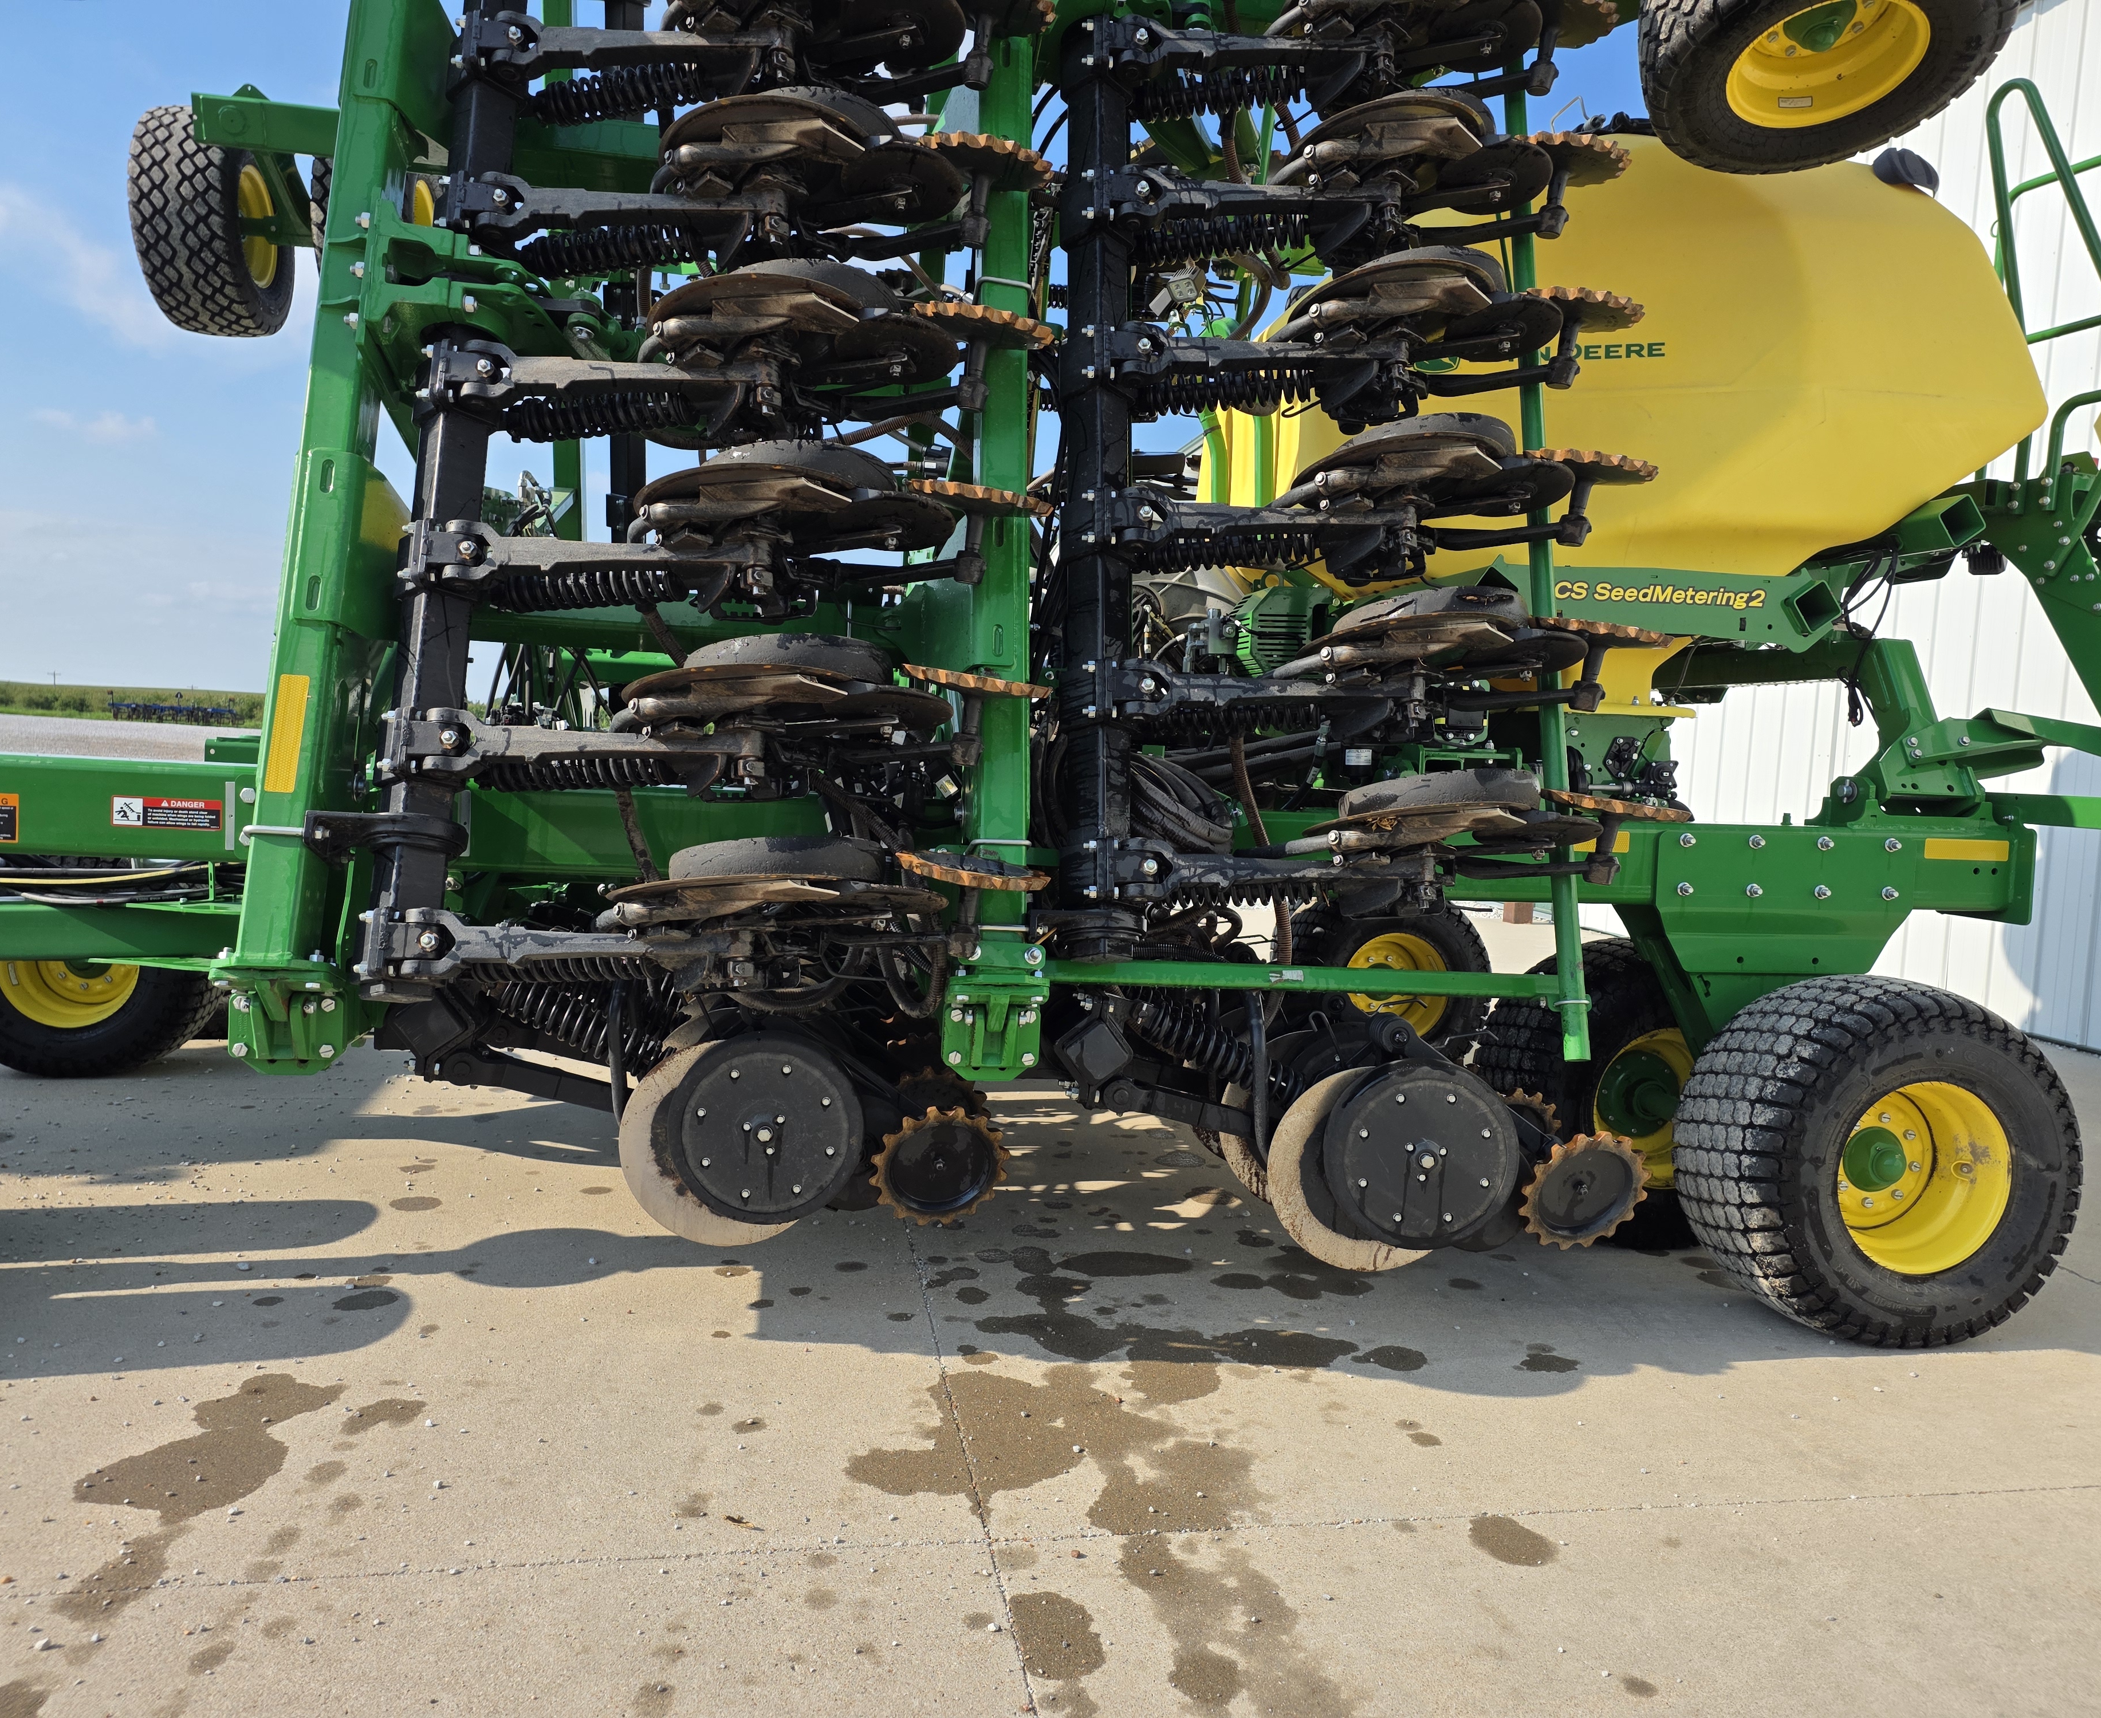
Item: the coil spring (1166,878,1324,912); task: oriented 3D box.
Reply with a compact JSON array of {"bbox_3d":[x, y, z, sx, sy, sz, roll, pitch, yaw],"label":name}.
[{"bbox_3d":[0.373,0.061,3.176,0.414,0.092,0.092,-2,-13,11],"label":"coil spring"}]

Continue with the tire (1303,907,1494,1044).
[{"bbox_3d":[1.297,0.489,6.049,0.855,0.855,0.400,2,5,-7],"label":"tire"}]

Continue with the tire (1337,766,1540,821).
[{"bbox_3d":[0.799,-0.096,3.142,0.400,0.105,0.400,2,-9,-10],"label":"tire"}]

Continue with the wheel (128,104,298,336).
[{"bbox_3d":[-3.274,-2.492,5.983,0.360,0.840,0.840,2,5,-8],"label":"wheel"}]

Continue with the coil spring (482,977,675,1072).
[{"bbox_3d":[-0.994,0.361,3.252,0.400,0.094,0.094,29,1,-10],"label":"coil spring"}]

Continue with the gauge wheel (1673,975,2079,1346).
[{"bbox_3d":[1.992,0.723,3.693,0.855,0.855,0.400,2,5,-7],"label":"gauge wheel"}]

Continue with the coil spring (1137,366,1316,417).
[{"bbox_3d":[0.376,-1.059,3.430,0.410,0.094,0.094,-3,-12,10],"label":"coil spring"}]

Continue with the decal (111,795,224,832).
[{"bbox_3d":[-2.319,-0.118,4.000,0.266,0.077,0.003,3,4,-9],"label":"decal"}]

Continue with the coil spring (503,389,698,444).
[{"bbox_3d":[-0.938,-0.927,3.167,0.414,0.092,0.092,-2,-13,11],"label":"coil spring"}]

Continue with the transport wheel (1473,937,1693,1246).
[{"bbox_3d":[1.665,0.656,4.307,0.855,0.855,0.400,2,5,-7],"label":"transport wheel"}]

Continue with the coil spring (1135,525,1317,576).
[{"bbox_3d":[0.378,-0.683,3.338,0.414,0.092,0.092,-2,-13,11],"label":"coil spring"}]

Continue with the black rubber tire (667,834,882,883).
[{"bbox_3d":[-0.519,0.035,2.884,0.400,0.105,0.400,2,-9,-10],"label":"black rubber tire"}]

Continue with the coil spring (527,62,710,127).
[{"bbox_3d":[-0.936,-1.674,3.333,0.410,0.094,0.094,-3,-12,10],"label":"coil spring"}]

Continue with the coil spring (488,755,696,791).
[{"bbox_3d":[-0.943,-0.183,3.004,0.414,0.092,0.092,-2,-13,11],"label":"coil spring"}]

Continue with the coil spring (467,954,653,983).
[{"bbox_3d":[-0.945,0.190,2.922,0.414,0.092,0.092,-2,-13,11],"label":"coil spring"}]

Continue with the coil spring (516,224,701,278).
[{"bbox_3d":[-0.935,-1.299,3.248,0.414,0.092,0.092,-2,-13,11],"label":"coil spring"}]

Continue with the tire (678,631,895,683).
[{"bbox_3d":[-0.515,-0.350,2.969,0.405,0.090,0.405,3,-7,-9],"label":"tire"}]

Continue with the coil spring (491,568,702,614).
[{"bbox_3d":[-0.944,-0.557,3.091,0.410,0.094,0.094,-3,-12,10],"label":"coil spring"}]

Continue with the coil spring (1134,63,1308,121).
[{"bbox_3d":[0.381,-1.804,3.591,0.410,0.094,0.094,-3,-12,10],"label":"coil spring"}]

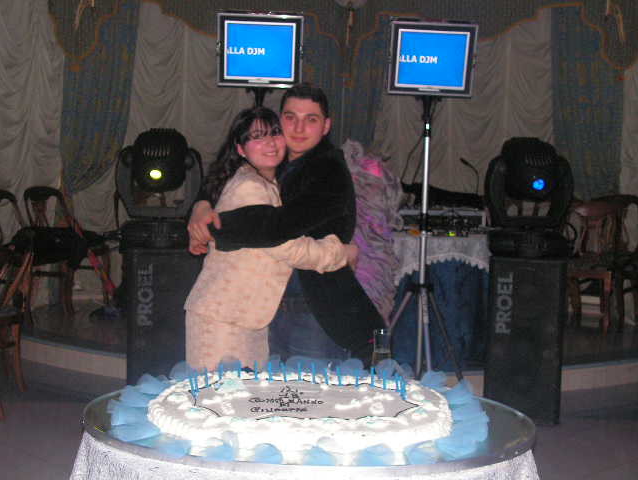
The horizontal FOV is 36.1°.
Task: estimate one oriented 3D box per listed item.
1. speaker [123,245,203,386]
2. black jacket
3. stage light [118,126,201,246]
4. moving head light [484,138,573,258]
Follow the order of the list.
[{"bbox_3d":[-0.851,0.507,5.356,0.400,0.920,0.420,0,5,-14],"label":"speaker"},{"bbox_3d":[-0.071,0.034,3.265,0.480,0.720,0.480,-4,7,-45],"label":"black jacket"},{"bbox_3d":[-0.864,-0.269,5.268,0.450,0.640,0.400,1,5,-7],"label":"stage light"},{"bbox_3d":[1.135,-0.225,5.268,0.450,0.640,0.400,2,5,8],"label":"moving head light"}]

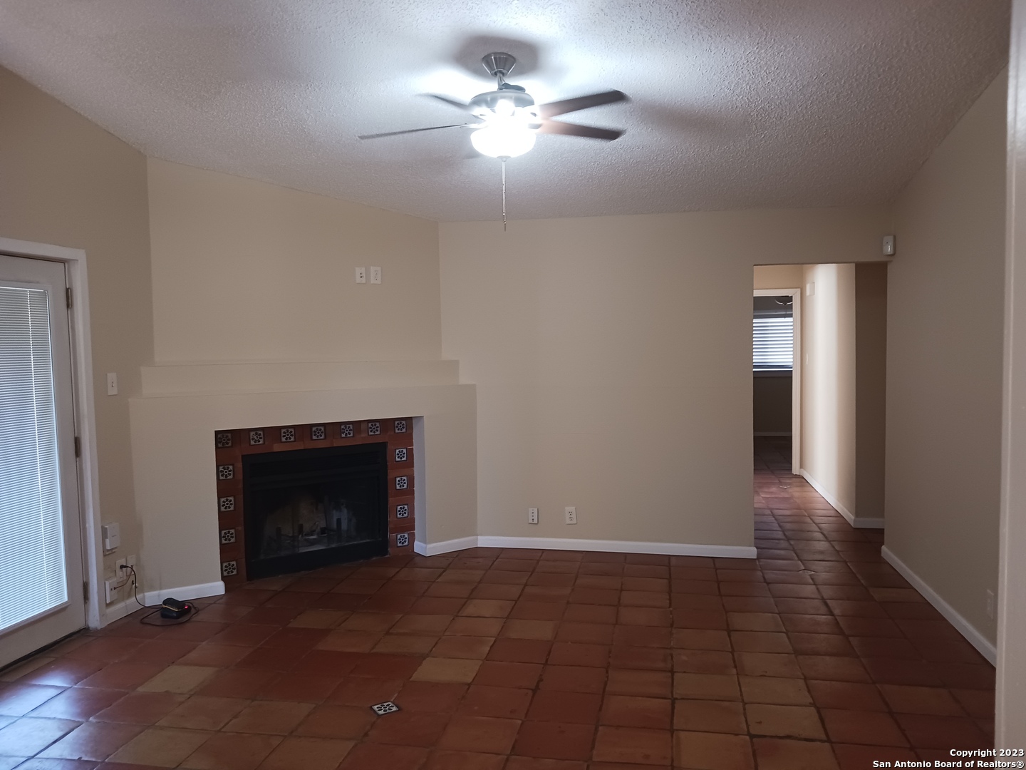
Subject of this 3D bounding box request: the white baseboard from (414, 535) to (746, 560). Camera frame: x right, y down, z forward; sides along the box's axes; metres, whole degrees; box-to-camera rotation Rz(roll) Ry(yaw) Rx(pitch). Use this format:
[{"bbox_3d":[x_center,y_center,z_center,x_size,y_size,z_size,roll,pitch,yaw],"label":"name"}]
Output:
[{"bbox_3d":[0.493,1.201,5.808,2.478,0.085,0.314,0,3,11],"label":"white baseboard"}]

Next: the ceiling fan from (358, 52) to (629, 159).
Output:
[{"bbox_3d":[-0.086,-1.267,3.646,1.280,0.465,1.280,0,3,11],"label":"ceiling fan"}]

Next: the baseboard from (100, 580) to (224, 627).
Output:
[{"bbox_3d":[-2.113,1.288,4.815,0.165,0.085,0.737,2,4,41],"label":"baseboard"}]

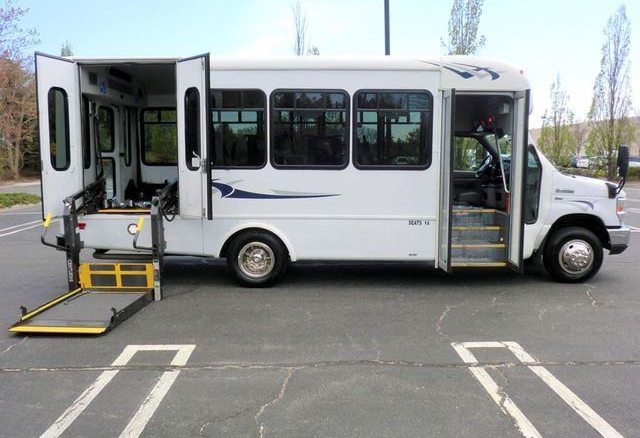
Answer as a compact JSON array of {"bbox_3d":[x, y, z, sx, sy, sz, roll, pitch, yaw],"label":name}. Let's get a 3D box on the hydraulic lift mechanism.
[{"bbox_3d":[-2.364,0.267,6.406,1.131,1.333,2.222,0,5,0],"label":"hydraulic lift mechanism"}]

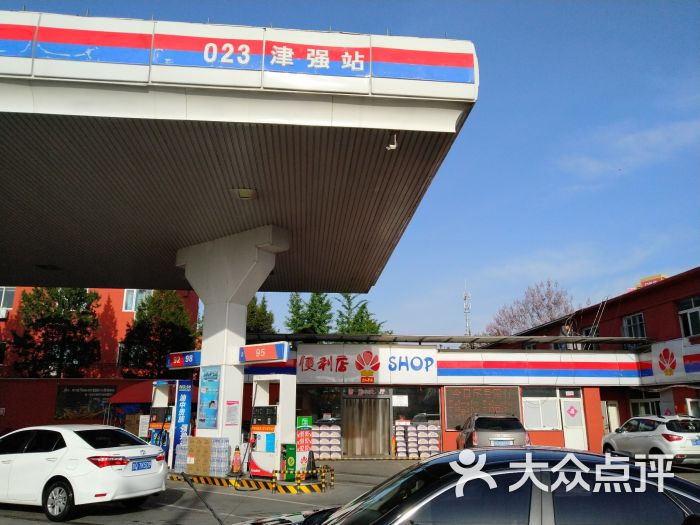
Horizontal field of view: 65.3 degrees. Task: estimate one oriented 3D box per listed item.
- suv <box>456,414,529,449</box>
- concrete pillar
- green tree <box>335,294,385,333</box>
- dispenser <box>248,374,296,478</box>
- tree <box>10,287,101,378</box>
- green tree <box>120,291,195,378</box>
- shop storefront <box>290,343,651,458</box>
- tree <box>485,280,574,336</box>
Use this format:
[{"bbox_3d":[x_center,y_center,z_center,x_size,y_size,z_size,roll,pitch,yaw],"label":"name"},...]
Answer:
[{"bbox_3d":[4.589,5.895,18.085,1.790,1.700,4.400,-1,-16,4],"label":"suv"},{"bbox_3d":[-3.676,2.545,15.842,4.280,6.546,0.780,-11,-19,36],"label":"concrete pillar"},{"bbox_3d":[0.615,5.963,32.000,3.200,9.000,3.200,0,-16,1],"label":"green tree"},{"bbox_3d":[-1.906,4.166,13.996,1.104,2.450,0.580,-11,-19,36],"label":"dispenser"},{"bbox_3d":[-13.976,4.577,26.000,4.300,8.300,4.000,8,-18,-27],"label":"tree"},{"bbox_3d":[-9.167,4.914,26.000,3.600,7.700,3.500,6,-16,-18],"label":"green tree"},{"bbox_3d":[4.617,5.830,22.703,13.918,4.306,3.200,1,-16,-2],"label":"shop storefront"},{"bbox_3d":[12.701,6.766,38.001,6.600,10.800,6.200,-5,-16,18],"label":"tree"}]

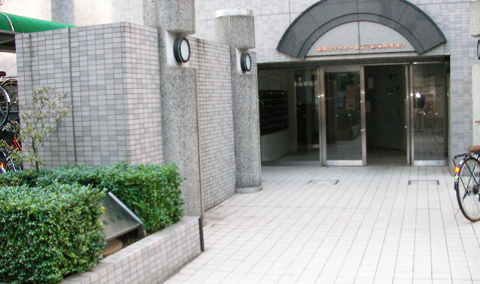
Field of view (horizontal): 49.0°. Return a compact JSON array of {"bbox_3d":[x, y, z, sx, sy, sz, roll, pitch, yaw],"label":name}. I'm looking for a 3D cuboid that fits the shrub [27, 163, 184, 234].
[{"bbox_3d":[-1.355,0.536,5.019,1.500,0.555,0.675,0,5,19],"label":"shrub"}]

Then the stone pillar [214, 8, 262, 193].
[{"bbox_3d":[-0.033,-0.644,8.433,0.620,2.857,0.620,-2,5,0],"label":"stone pillar"}]

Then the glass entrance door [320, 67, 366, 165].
[{"bbox_3d":[2.124,-0.530,10.835,0.907,2.055,0.070,-1,5,16],"label":"glass entrance door"}]

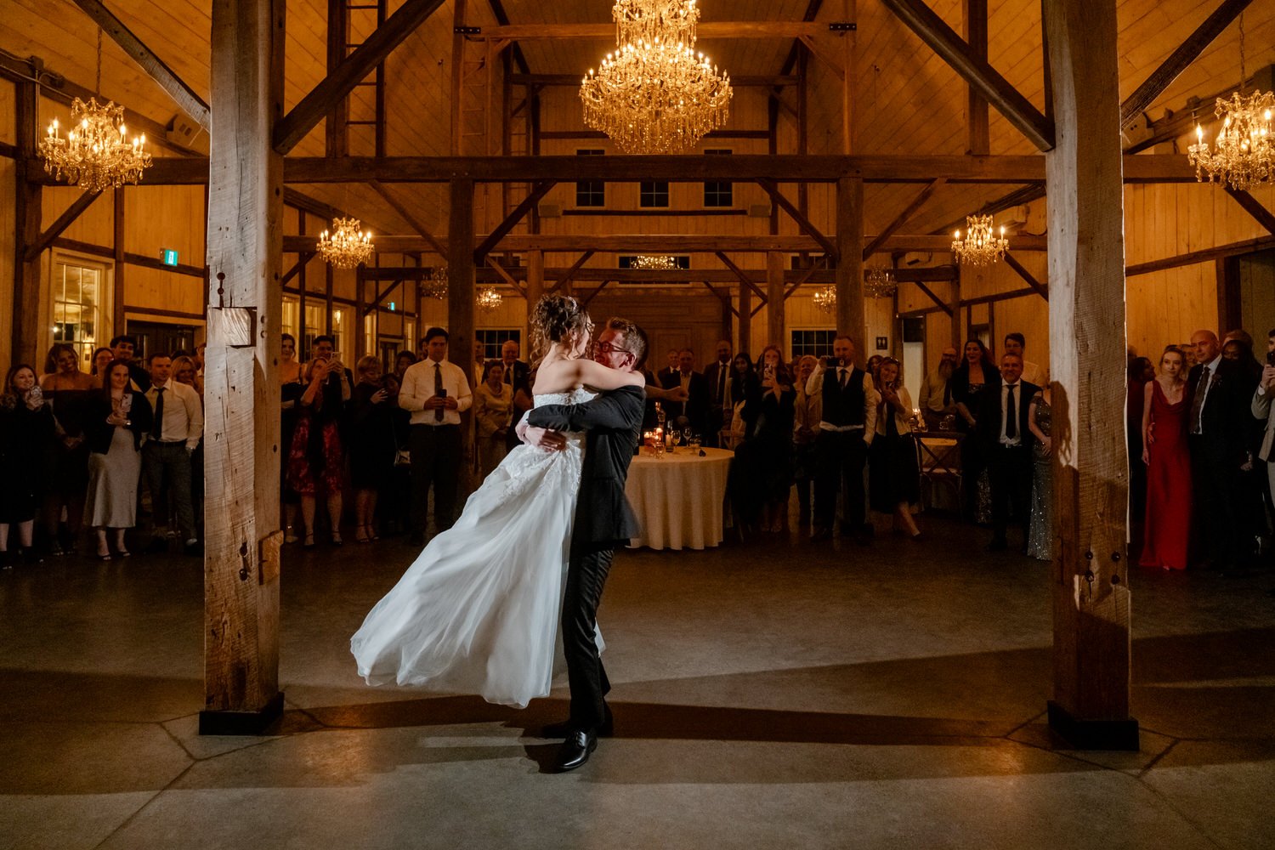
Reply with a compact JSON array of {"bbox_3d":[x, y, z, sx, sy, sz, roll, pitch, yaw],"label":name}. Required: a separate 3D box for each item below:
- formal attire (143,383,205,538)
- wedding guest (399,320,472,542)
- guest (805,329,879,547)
[{"bbox_3d":[-3.965,0.306,7.250,0.520,1.400,0.340,-1,3,-14],"label":"formal attire"},{"bbox_3d":[-1.732,0.094,7.300,0.600,1.860,0.420,-1,3,-16],"label":"wedding guest"},{"bbox_3d":[1.796,0.119,7.458,0.600,1.790,0.400,1,4,12],"label":"guest"}]

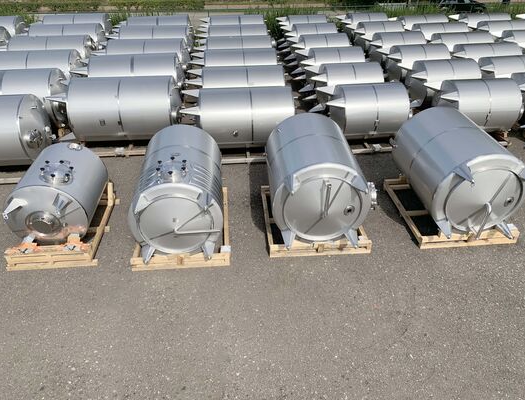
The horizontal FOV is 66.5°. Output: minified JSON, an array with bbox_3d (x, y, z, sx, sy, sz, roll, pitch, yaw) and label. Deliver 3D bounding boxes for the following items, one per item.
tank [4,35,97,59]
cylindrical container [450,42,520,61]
[{"bbox_3d":[-8.388,-5.582,15.718,3.411,1.561,1.561,-3,34,-5],"label":"tank"},{"bbox_3d":[6.560,-4.106,12.041,2.264,1.080,1.080,-2,35,-3],"label":"cylindrical container"}]

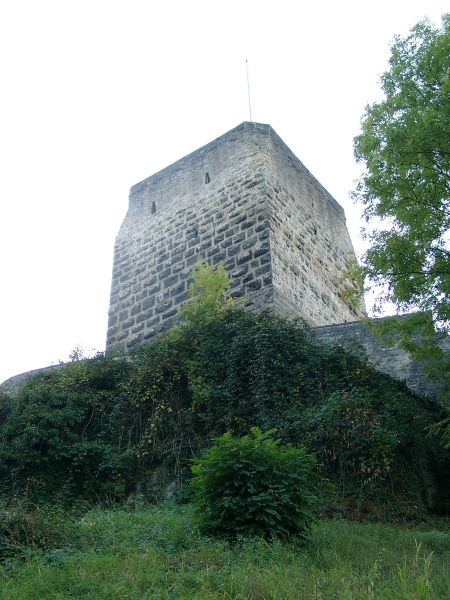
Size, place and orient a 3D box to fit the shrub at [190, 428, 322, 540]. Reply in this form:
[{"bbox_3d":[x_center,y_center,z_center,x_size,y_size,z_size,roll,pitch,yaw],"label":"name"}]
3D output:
[{"bbox_3d":[0.509,2.980,12.600,2.100,1.750,2.000,-2,-37,0],"label":"shrub"}]

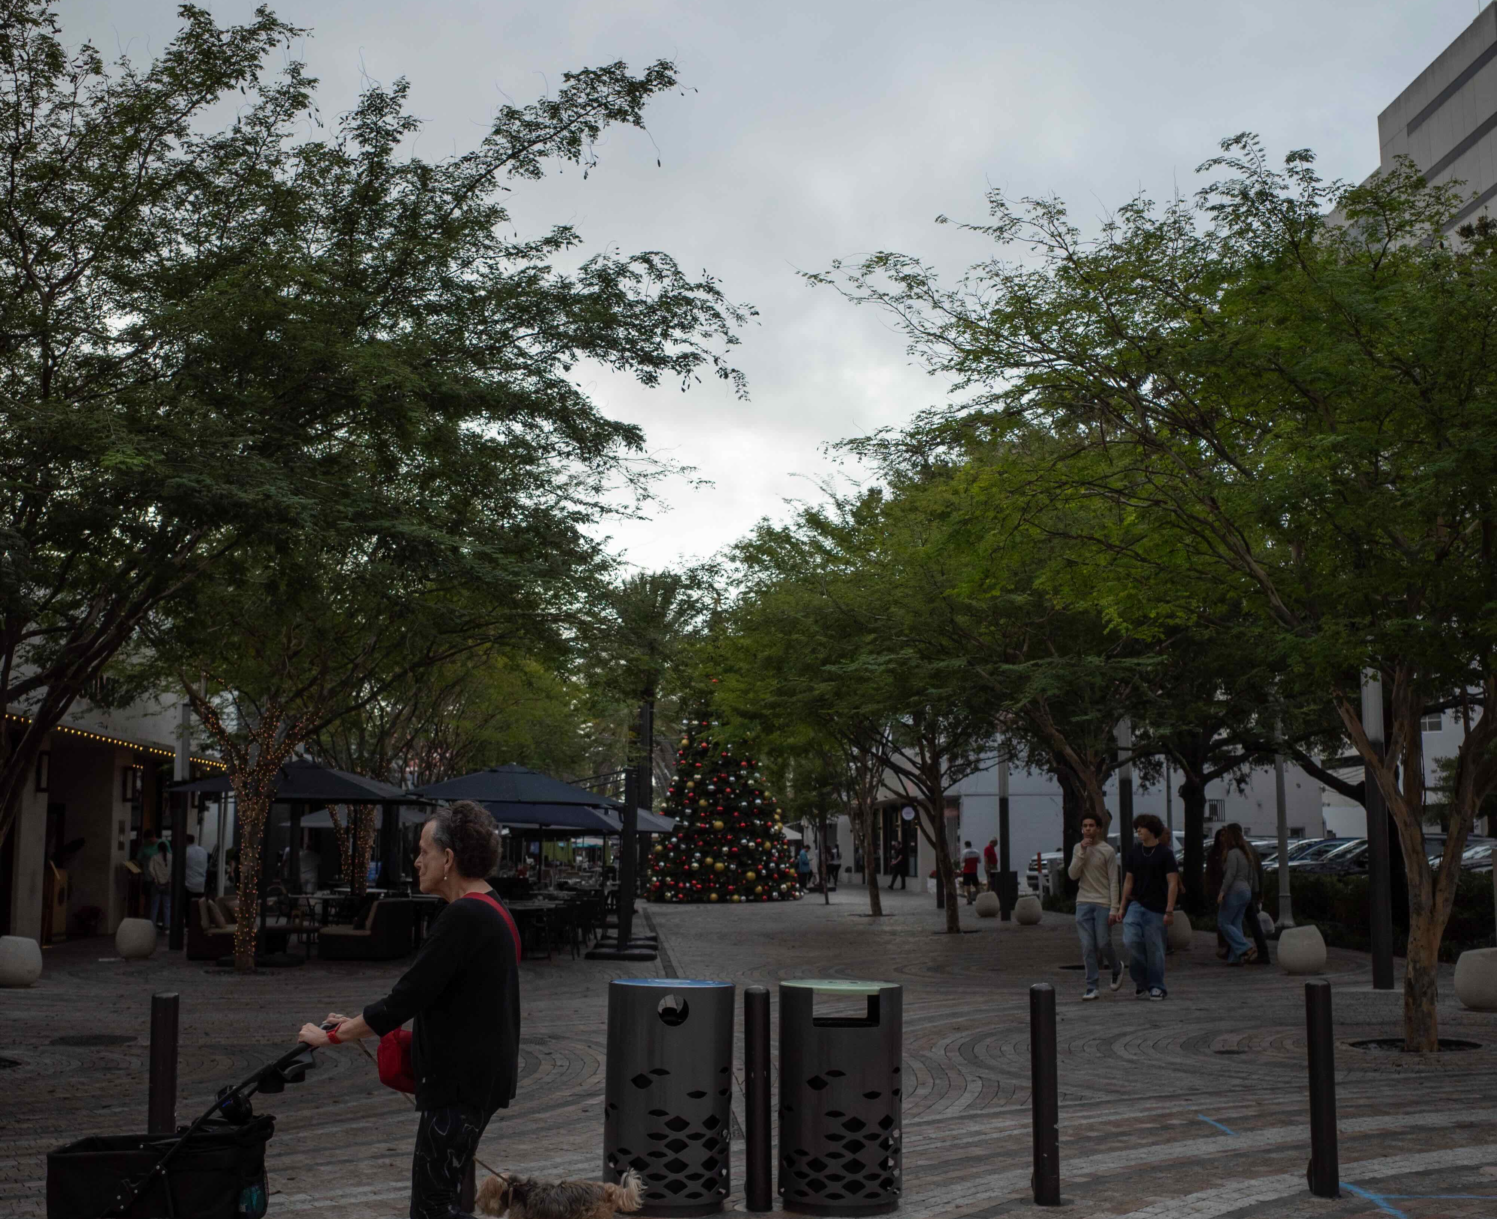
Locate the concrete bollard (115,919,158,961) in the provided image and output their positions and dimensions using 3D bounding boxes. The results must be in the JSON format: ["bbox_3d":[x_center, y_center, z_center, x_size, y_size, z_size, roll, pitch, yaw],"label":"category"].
[{"bbox_3d":[-8.745,4.700,24.989,0.575,0.555,0.575,0,-8,0],"label":"concrete bollard"}]

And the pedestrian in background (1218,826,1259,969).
[{"bbox_3d":[6.128,3.604,21.981,0.500,1.660,0.450,-6,-10,38],"label":"pedestrian in background"}]

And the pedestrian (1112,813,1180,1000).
[{"bbox_3d":[3.970,2.922,17.436,0.600,1.790,0.380,-3,-8,16],"label":"pedestrian"}]

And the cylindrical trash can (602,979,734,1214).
[{"bbox_3d":[-0.328,2.026,7.341,0.515,0.920,0.515,1,-8,0],"label":"cylindrical trash can"}]

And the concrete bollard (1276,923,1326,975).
[{"bbox_3d":[6.572,4.027,20.791,0.585,0.560,0.585,0,-8,0],"label":"concrete bollard"}]

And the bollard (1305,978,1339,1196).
[{"bbox_3d":[2.499,2.068,7.627,0.112,0.912,0.112,0,-8,0],"label":"bollard"}]

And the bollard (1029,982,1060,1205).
[{"bbox_3d":[1.260,2.053,7.470,0.112,0.912,0.112,0,-8,0],"label":"bollard"}]

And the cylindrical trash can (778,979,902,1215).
[{"bbox_3d":[0.381,2.022,7.340,0.515,0.920,0.515,0,-8,0],"label":"cylindrical trash can"}]

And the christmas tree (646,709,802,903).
[{"bbox_3d":[-0.691,5.241,48.516,4.200,5.700,4.200,0,-8,0],"label":"christmas tree"}]

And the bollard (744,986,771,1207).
[{"bbox_3d":[0.037,2.028,7.293,0.105,0.900,0.105,0,-8,0],"label":"bollard"}]

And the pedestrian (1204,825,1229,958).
[{"bbox_3d":[6.058,3.639,22.541,0.460,1.660,0.360,2,-8,-14],"label":"pedestrian"}]

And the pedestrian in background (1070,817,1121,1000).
[{"bbox_3d":[3.431,2.942,17.339,0.490,1.760,0.480,-2,-8,11],"label":"pedestrian in background"}]

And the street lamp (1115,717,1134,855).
[{"bbox_3d":[5.945,2.791,27.601,0.185,4.900,0.185,0,-8,-4],"label":"street lamp"}]

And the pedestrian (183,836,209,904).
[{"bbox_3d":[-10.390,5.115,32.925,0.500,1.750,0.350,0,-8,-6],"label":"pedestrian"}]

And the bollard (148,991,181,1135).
[{"bbox_3d":[-2.374,2.022,7.107,0.112,0.912,0.112,0,-8,0],"label":"bollard"}]

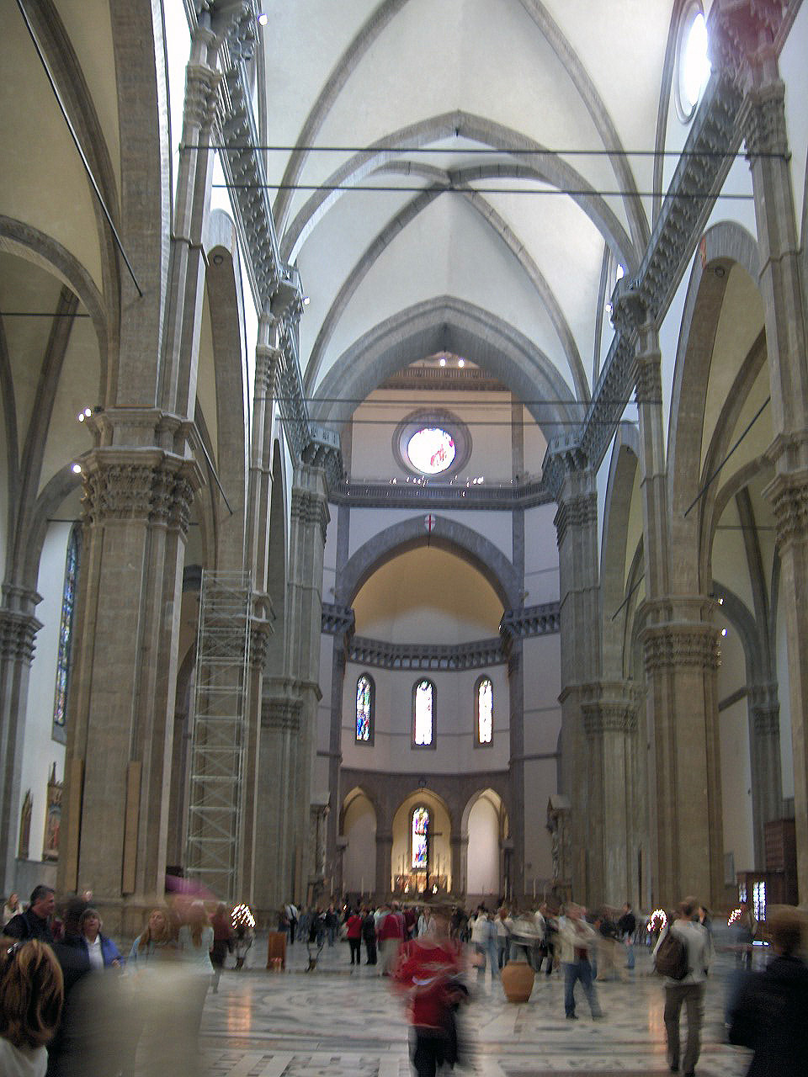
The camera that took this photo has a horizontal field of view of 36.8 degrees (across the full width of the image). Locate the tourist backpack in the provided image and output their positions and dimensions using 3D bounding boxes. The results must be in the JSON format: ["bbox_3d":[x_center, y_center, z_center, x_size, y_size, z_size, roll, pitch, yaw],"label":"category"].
[{"bbox_3d":[2.735,4.230,12.401,0.330,0.540,0.240,-9,-19,29],"label":"tourist backpack"}]

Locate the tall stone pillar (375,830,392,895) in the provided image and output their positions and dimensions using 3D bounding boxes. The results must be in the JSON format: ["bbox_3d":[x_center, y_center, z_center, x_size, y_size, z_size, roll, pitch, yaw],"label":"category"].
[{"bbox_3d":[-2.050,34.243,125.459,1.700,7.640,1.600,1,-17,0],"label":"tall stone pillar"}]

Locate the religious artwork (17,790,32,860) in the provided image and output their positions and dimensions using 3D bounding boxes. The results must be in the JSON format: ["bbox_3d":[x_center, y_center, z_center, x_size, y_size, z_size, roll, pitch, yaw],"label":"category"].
[{"bbox_3d":[-17.251,13.088,55.520,0.250,3.150,1.250,1,-17,0],"label":"religious artwork"}]

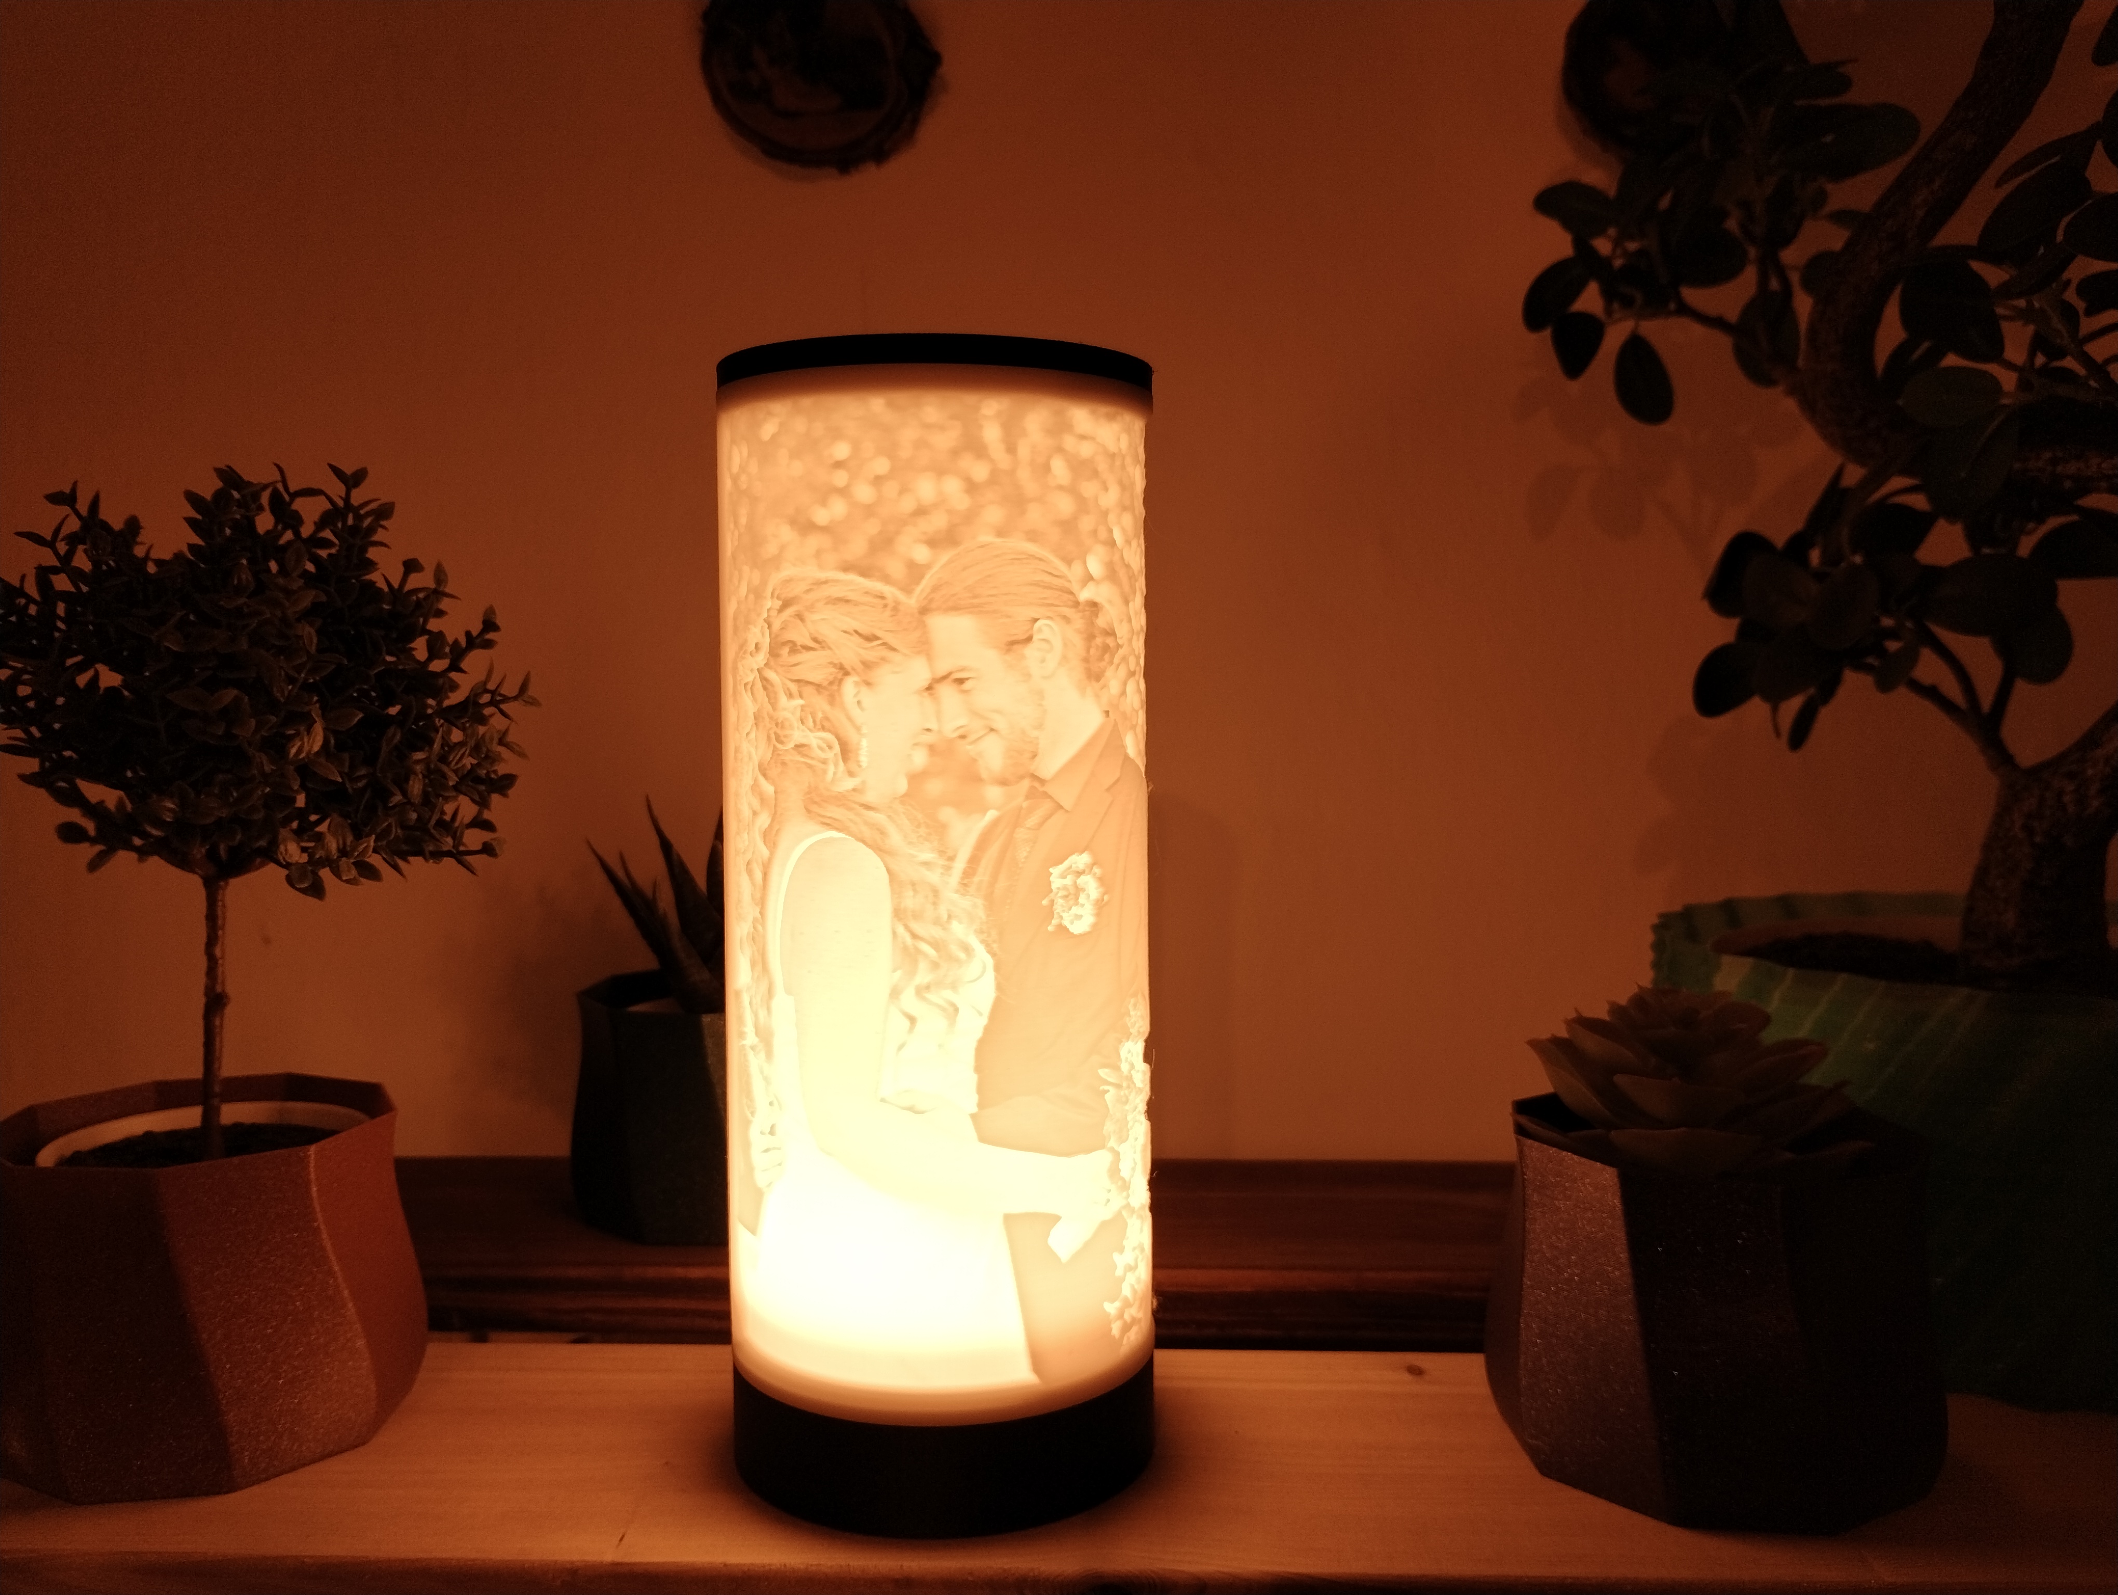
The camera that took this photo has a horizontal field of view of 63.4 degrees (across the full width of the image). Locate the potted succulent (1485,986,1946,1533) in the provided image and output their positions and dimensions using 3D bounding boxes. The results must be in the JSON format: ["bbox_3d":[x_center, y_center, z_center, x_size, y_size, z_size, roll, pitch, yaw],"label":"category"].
[{"bbox_3d":[0.134,0.086,0.352,0.088,0.094,0.088,2,5,21],"label":"potted succulent"}]

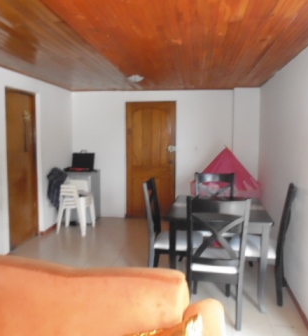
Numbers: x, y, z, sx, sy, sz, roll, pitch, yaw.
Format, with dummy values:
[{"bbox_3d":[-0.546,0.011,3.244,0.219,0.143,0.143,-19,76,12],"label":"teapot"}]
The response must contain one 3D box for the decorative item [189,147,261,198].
[{"bbox_3d":[1.026,0.342,5.003,0.960,1.252,0.960,1,5,9],"label":"decorative item"}]

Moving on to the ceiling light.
[{"bbox_3d":[-0.241,-1.169,4.445,0.232,0.071,0.232,1,5,9],"label":"ceiling light"}]

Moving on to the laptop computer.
[{"bbox_3d":[-1.209,-0.104,5.695,0.389,0.273,0.283,1,5,1],"label":"laptop computer"}]

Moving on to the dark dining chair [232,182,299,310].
[{"bbox_3d":[0.943,0.648,3.033,0.576,1.000,0.444,2,5,18],"label":"dark dining chair"}]

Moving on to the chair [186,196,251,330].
[{"bbox_3d":[0.491,0.676,2.684,0.444,1.000,0.586,1,5,8],"label":"chair"}]

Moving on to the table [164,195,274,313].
[{"bbox_3d":[0.602,0.753,3.238,0.869,0.747,1.040,1,5,10],"label":"table"}]

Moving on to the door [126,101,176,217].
[{"bbox_3d":[-0.043,-0.125,5.802,0.869,2.020,0.071,1,5,9],"label":"door"}]

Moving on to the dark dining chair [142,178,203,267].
[{"bbox_3d":[0.212,0.623,3.245,0.576,1.000,0.444,2,5,13],"label":"dark dining chair"}]

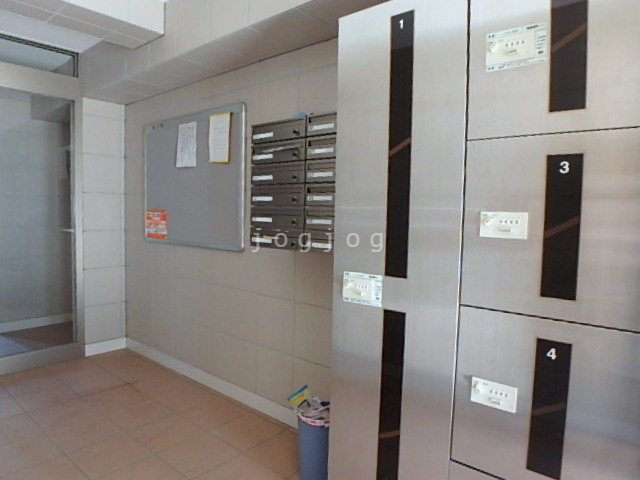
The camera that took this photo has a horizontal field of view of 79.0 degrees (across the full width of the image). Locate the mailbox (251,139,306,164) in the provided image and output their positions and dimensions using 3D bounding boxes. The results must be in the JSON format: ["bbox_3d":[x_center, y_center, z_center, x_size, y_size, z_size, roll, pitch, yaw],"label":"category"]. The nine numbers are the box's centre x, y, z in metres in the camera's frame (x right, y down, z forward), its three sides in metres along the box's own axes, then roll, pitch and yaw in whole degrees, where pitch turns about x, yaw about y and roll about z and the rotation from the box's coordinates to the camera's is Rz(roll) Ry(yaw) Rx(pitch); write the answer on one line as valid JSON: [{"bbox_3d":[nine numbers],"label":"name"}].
[{"bbox_3d":[-0.137,-0.426,1.961,0.366,0.105,0.220,4,4,38],"label":"mailbox"}]

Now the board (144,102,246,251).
[{"bbox_3d":[-0.896,-0.407,2.691,1.192,0.884,0.030,4,4,38],"label":"board"}]

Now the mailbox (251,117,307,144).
[{"bbox_3d":[-0.136,-0.526,1.956,0.367,0.095,0.220,4,4,38],"label":"mailbox"}]

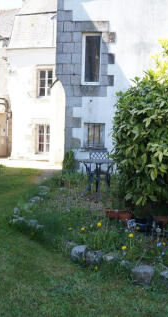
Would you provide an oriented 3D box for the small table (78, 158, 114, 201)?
[{"bbox_3d":[0.235,0.399,7.450,0.670,0.680,0.670,1,4,0],"label":"small table"}]

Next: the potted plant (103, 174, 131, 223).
[{"bbox_3d":[0.476,0.546,5.530,0.380,0.660,0.280,2,4,9],"label":"potted plant"}]

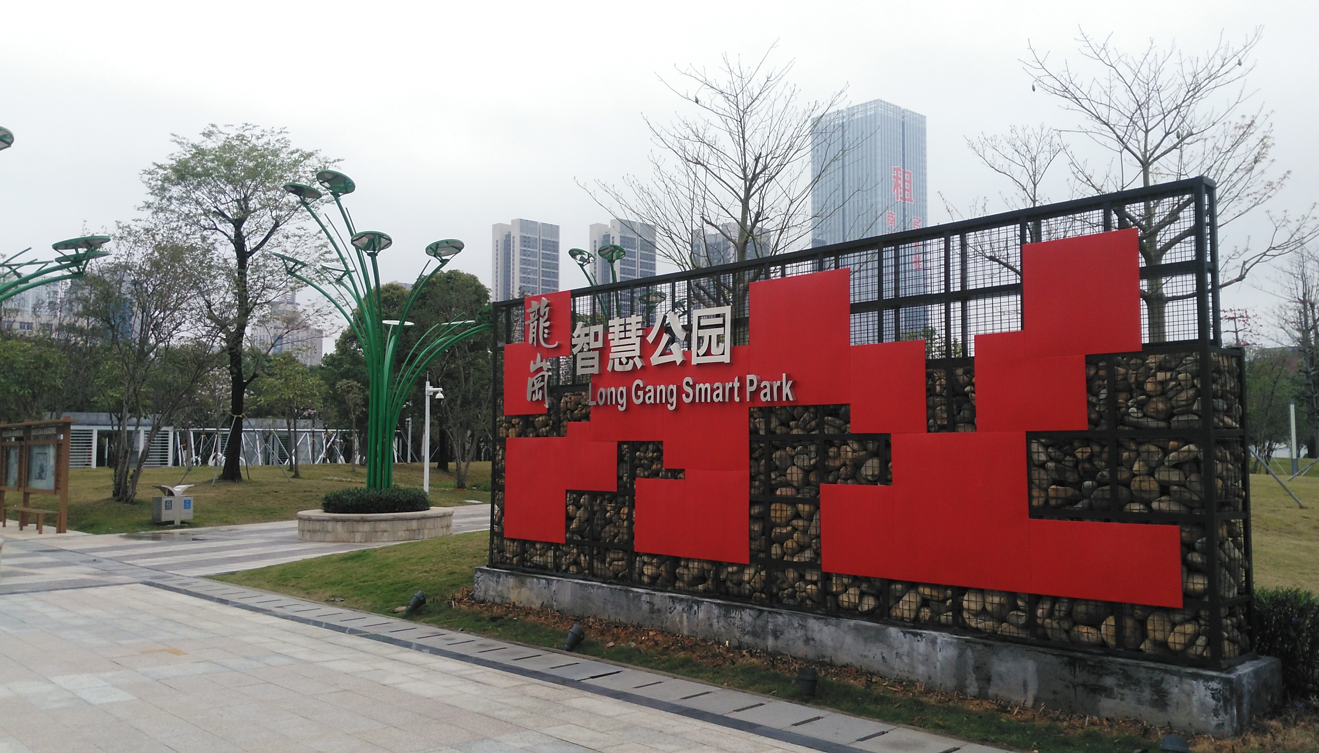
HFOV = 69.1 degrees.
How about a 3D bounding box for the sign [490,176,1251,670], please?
[{"bbox_3d":[0.949,0.476,8.601,7.351,2.959,0.704,-4,-6,45],"label":"sign"}]

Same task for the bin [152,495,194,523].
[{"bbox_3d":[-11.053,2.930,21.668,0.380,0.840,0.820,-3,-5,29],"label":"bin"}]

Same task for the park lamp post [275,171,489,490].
[{"bbox_3d":[-5.472,-0.726,19.457,4.600,7.020,4.400,1,-5,-16],"label":"park lamp post"}]

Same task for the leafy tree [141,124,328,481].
[{"bbox_3d":[-15.525,-2.785,35.221,6.722,13.225,6.722,2,-5,-24],"label":"leafy tree"}]

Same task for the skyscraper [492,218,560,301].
[{"bbox_3d":[-83.498,-22.473,606.299,27.956,144.582,30.914,-4,-6,45],"label":"skyscraper"}]

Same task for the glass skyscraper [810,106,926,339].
[{"bbox_3d":[102.617,-44.218,474.825,37.972,167.204,42.548,-4,-6,45],"label":"glass skyscraper"}]

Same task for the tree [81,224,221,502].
[{"bbox_3d":[-14.068,-0.410,26.532,3.875,7.690,3.875,2,-5,-28],"label":"tree"}]

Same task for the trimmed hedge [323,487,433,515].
[{"bbox_3d":[-5.737,2.484,19.203,2.240,0.480,2.200,1,-5,-17],"label":"trimmed hedge"}]

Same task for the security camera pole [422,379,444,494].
[{"bbox_3d":[-7.290,2.026,30.839,0.620,4.031,0.200,0,-5,0],"label":"security camera pole"}]

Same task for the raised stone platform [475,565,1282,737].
[{"bbox_3d":[0.954,2.098,8.385,7.466,0.344,0.990,-4,-6,45],"label":"raised stone platform"}]

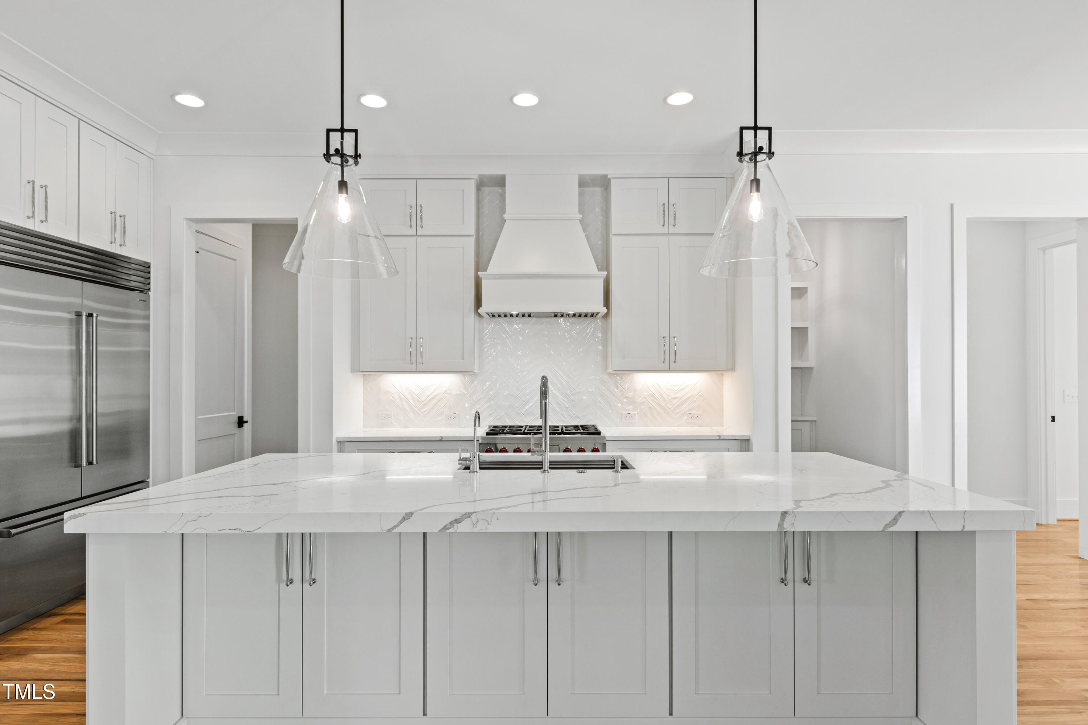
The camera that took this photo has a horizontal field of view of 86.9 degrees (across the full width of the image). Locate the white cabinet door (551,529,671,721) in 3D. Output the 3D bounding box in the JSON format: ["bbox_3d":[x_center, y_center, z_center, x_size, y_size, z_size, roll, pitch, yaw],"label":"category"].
[{"bbox_3d":[0.247,0.962,2.194,0.462,0.765,0.028,0,-1,0],"label":"white cabinet door"}]

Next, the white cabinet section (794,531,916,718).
[{"bbox_3d":[1.187,0.968,2.390,0.470,0.780,0.400,0,-1,0],"label":"white cabinet section"}]

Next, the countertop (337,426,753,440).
[{"bbox_3d":[-0.005,0.559,4.492,3.018,0.032,0.640,0,-1,0],"label":"countertop"}]

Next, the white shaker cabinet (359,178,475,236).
[{"bbox_3d":[-0.995,-1.212,4.667,0.908,0.448,0.340,0,-1,0],"label":"white shaker cabinet"}]

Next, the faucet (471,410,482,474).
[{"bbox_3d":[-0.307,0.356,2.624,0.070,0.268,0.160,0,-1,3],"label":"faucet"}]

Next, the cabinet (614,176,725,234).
[{"bbox_3d":[0.958,-1.189,4.552,0.906,0.450,0.335,0,-1,0],"label":"cabinet"}]

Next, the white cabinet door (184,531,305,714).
[{"bbox_3d":[-1.141,0.961,2.189,0.448,0.764,0.028,0,-1,0],"label":"white cabinet door"}]

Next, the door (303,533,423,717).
[{"bbox_3d":[-0.685,0.961,2.191,0.454,0.765,0.028,0,-1,0],"label":"door"}]

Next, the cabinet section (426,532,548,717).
[{"bbox_3d":[-0.214,0.940,2.155,0.454,0.782,0.024,0,-1,0],"label":"cabinet section"}]

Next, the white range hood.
[{"bbox_3d":[-0.011,-0.919,4.585,0.969,1.092,0.500,0,-1,0],"label":"white range hood"}]

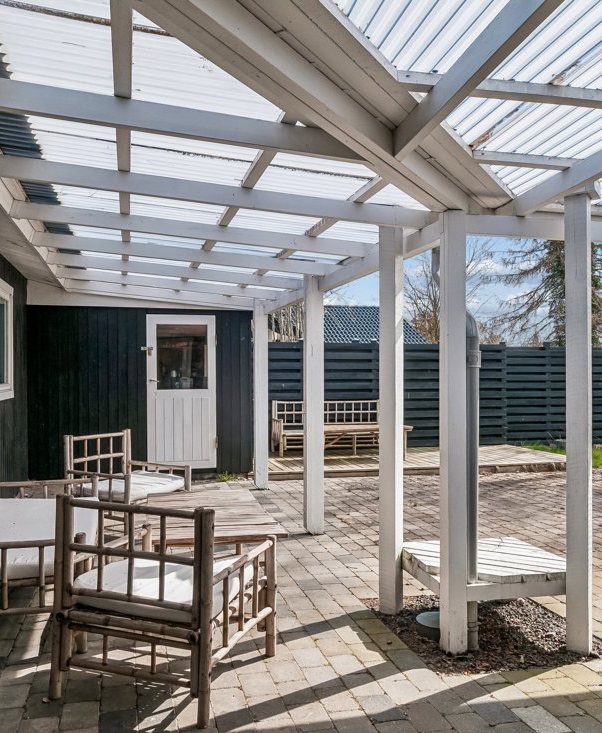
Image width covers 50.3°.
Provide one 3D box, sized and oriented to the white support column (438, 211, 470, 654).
[{"bbox_3d":[0.741,0.309,3.138,0.098,2.120,0.095,0,-1,-15],"label":"white support column"}]

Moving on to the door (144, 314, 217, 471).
[{"bbox_3d":[-1.565,0.337,8.457,0.904,2.026,0.060,0,-1,-15],"label":"door"}]

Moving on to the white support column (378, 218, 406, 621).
[{"bbox_3d":[0.512,0.297,3.652,0.100,2.163,0.100,-1,-1,35],"label":"white support column"}]

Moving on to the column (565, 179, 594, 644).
[{"bbox_3d":[1.355,0.275,3.143,0.100,2.187,0.100,-1,-1,35],"label":"column"}]

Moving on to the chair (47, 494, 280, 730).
[{"bbox_3d":[-0.574,0.950,2.845,0.720,0.826,0.720,0,-1,19],"label":"chair"}]

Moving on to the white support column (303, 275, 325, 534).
[{"bbox_3d":[0.112,0.323,5.483,0.140,2.180,0.115,0,-1,-15],"label":"white support column"}]

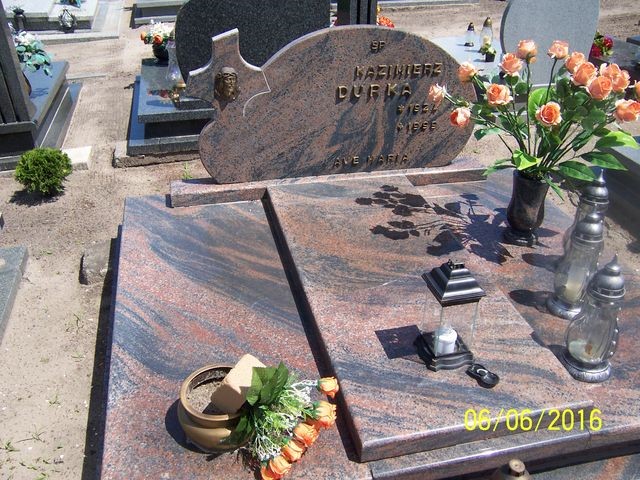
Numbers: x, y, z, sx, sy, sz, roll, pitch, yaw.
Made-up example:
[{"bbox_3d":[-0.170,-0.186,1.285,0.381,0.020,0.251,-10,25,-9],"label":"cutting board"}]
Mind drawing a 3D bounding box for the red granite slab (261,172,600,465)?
[{"bbox_3d":[0.248,0.126,2.175,0.642,0.064,1.460,-6,32,-12],"label":"red granite slab"}]

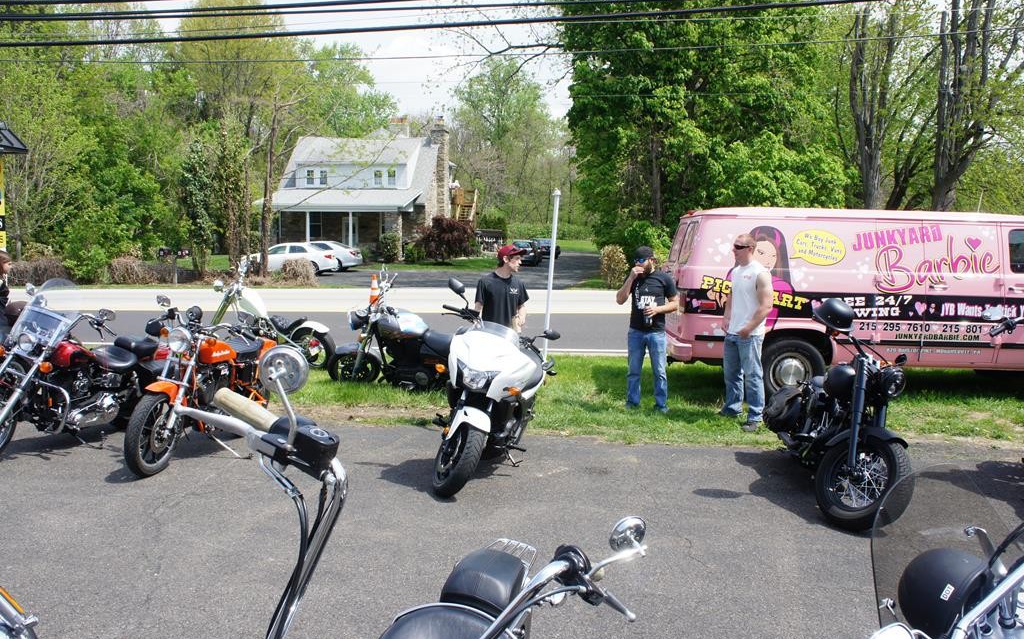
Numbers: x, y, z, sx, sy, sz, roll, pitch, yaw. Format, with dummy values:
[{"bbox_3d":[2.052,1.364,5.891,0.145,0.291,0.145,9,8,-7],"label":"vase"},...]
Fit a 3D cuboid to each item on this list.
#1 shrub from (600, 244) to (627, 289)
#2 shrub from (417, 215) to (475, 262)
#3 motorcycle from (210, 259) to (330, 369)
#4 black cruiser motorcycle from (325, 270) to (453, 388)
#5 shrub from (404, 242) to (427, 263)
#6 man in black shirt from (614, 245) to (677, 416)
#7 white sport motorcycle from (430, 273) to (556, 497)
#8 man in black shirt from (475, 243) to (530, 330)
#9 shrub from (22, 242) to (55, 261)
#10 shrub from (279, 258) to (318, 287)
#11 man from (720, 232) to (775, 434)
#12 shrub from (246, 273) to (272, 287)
[{"bbox_3d":[3.442,-1.753,29.431,0.950,1.470,0.950,1,5,0],"label":"shrub"},{"bbox_3d":[-3.773,-4.648,50.877,3.400,2.650,3.000,1,5,0],"label":"shrub"},{"bbox_3d":[-3.590,-0.111,12.235,2.320,1.400,0.770,3,6,20],"label":"motorcycle"},{"bbox_3d":[-0.950,0.170,9.750,2.150,1.380,0.820,0,5,-5],"label":"black cruiser motorcycle"},{"bbox_3d":[-5.578,-3.893,50.942,1.300,1.250,1.200,1,5,0],"label":"shrub"},{"bbox_3d":[1.435,0.095,9.169,0.660,1.740,0.450,2,5,11],"label":"man in black shirt"},{"bbox_3d":[-0.101,0.488,7.107,0.900,1.360,2.200,2,6,16],"label":"white sport motorcycle"},{"bbox_3d":[-0.083,0.116,8.719,0.580,1.740,0.380,0,5,-12],"label":"man in black shirt"},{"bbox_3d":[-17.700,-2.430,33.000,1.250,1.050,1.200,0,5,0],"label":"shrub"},{"bbox_3d":[-7.100,-1.560,29.300,1.300,1.000,1.200,0,5,0],"label":"shrub"},{"bbox_3d":[2.230,0.100,8.350,0.330,1.820,0.500,-3,6,-35],"label":"man"},{"bbox_3d":[-8.300,-1.280,29.100,0.900,0.470,0.750,0,5,0],"label":"shrub"}]

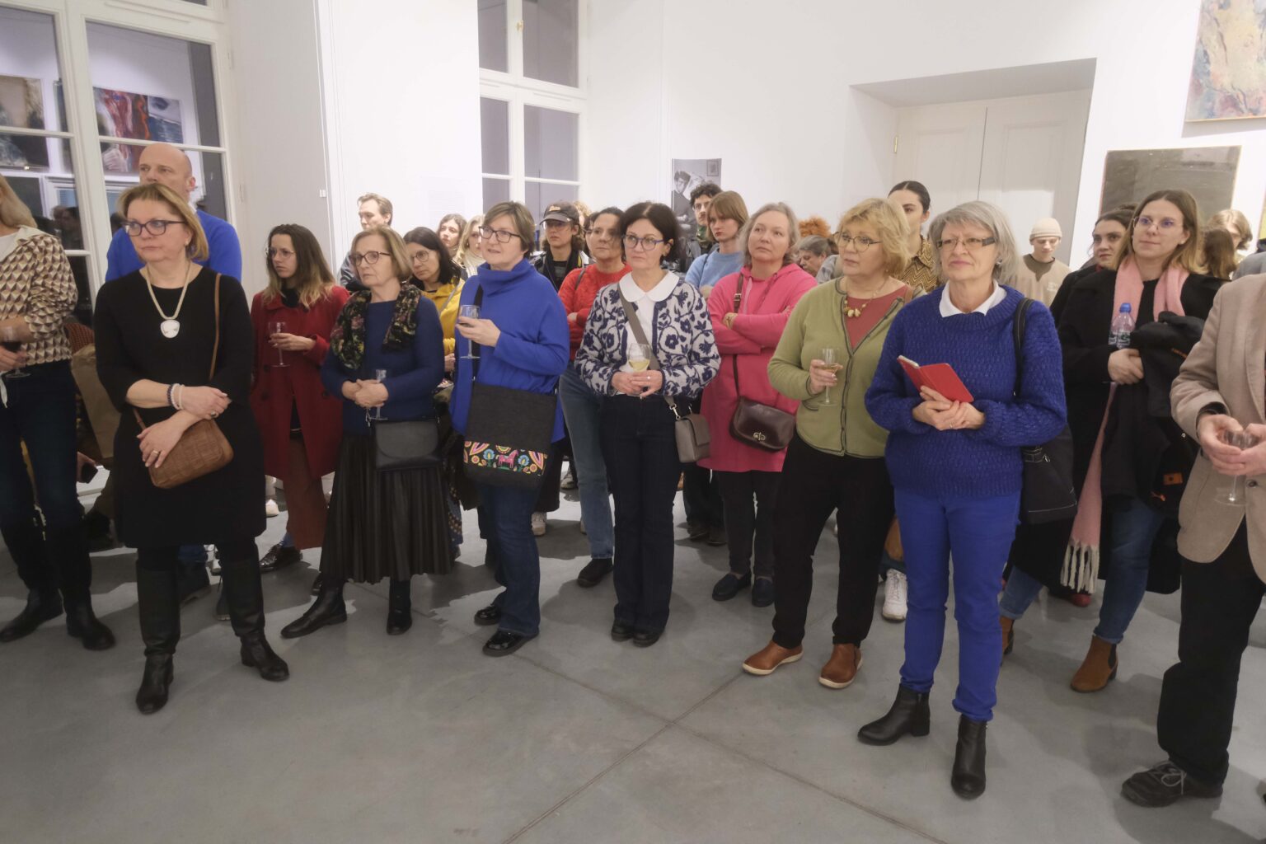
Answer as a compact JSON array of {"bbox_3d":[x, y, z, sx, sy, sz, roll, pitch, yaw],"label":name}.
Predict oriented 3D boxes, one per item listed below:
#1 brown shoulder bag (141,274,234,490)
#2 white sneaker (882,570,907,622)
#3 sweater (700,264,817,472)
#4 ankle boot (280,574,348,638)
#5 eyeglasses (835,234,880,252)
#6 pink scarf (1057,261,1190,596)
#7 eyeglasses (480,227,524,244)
[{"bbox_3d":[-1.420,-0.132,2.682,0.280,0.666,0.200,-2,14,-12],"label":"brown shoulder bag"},{"bbox_3d":[1.134,0.746,3.622,0.105,0.120,0.285,5,14,16],"label":"white sneaker"},{"bbox_3d":[0.538,-0.213,3.471,0.480,0.870,0.360,5,13,17],"label":"sweater"},{"bbox_3d":[-1.277,0.738,3.374,0.265,0.190,0.100,-7,16,-31],"label":"ankle boot"},{"bbox_3d":[0.763,-0.590,2.764,0.140,0.045,0.135,-15,30,-42],"label":"eyeglasses"},{"bbox_3d":[1.618,0.016,2.777,0.340,1.086,0.260,10,16,36],"label":"pink scarf"},{"bbox_3d":[-0.452,-0.668,3.008,0.137,0.045,0.140,19,15,20],"label":"eyeglasses"}]

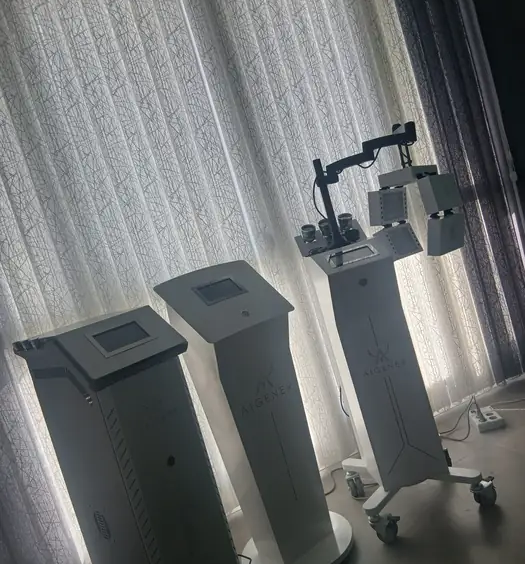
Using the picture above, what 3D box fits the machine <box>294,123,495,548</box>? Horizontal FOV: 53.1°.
[{"bbox_3d":[0.550,0.173,2.181,0.735,1.554,0.520,-17,5,-2],"label":"machine"}]

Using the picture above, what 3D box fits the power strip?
[{"bbox_3d":[1.173,0.719,2.765,0.126,0.049,0.192,-16,5,12],"label":"power strip"}]

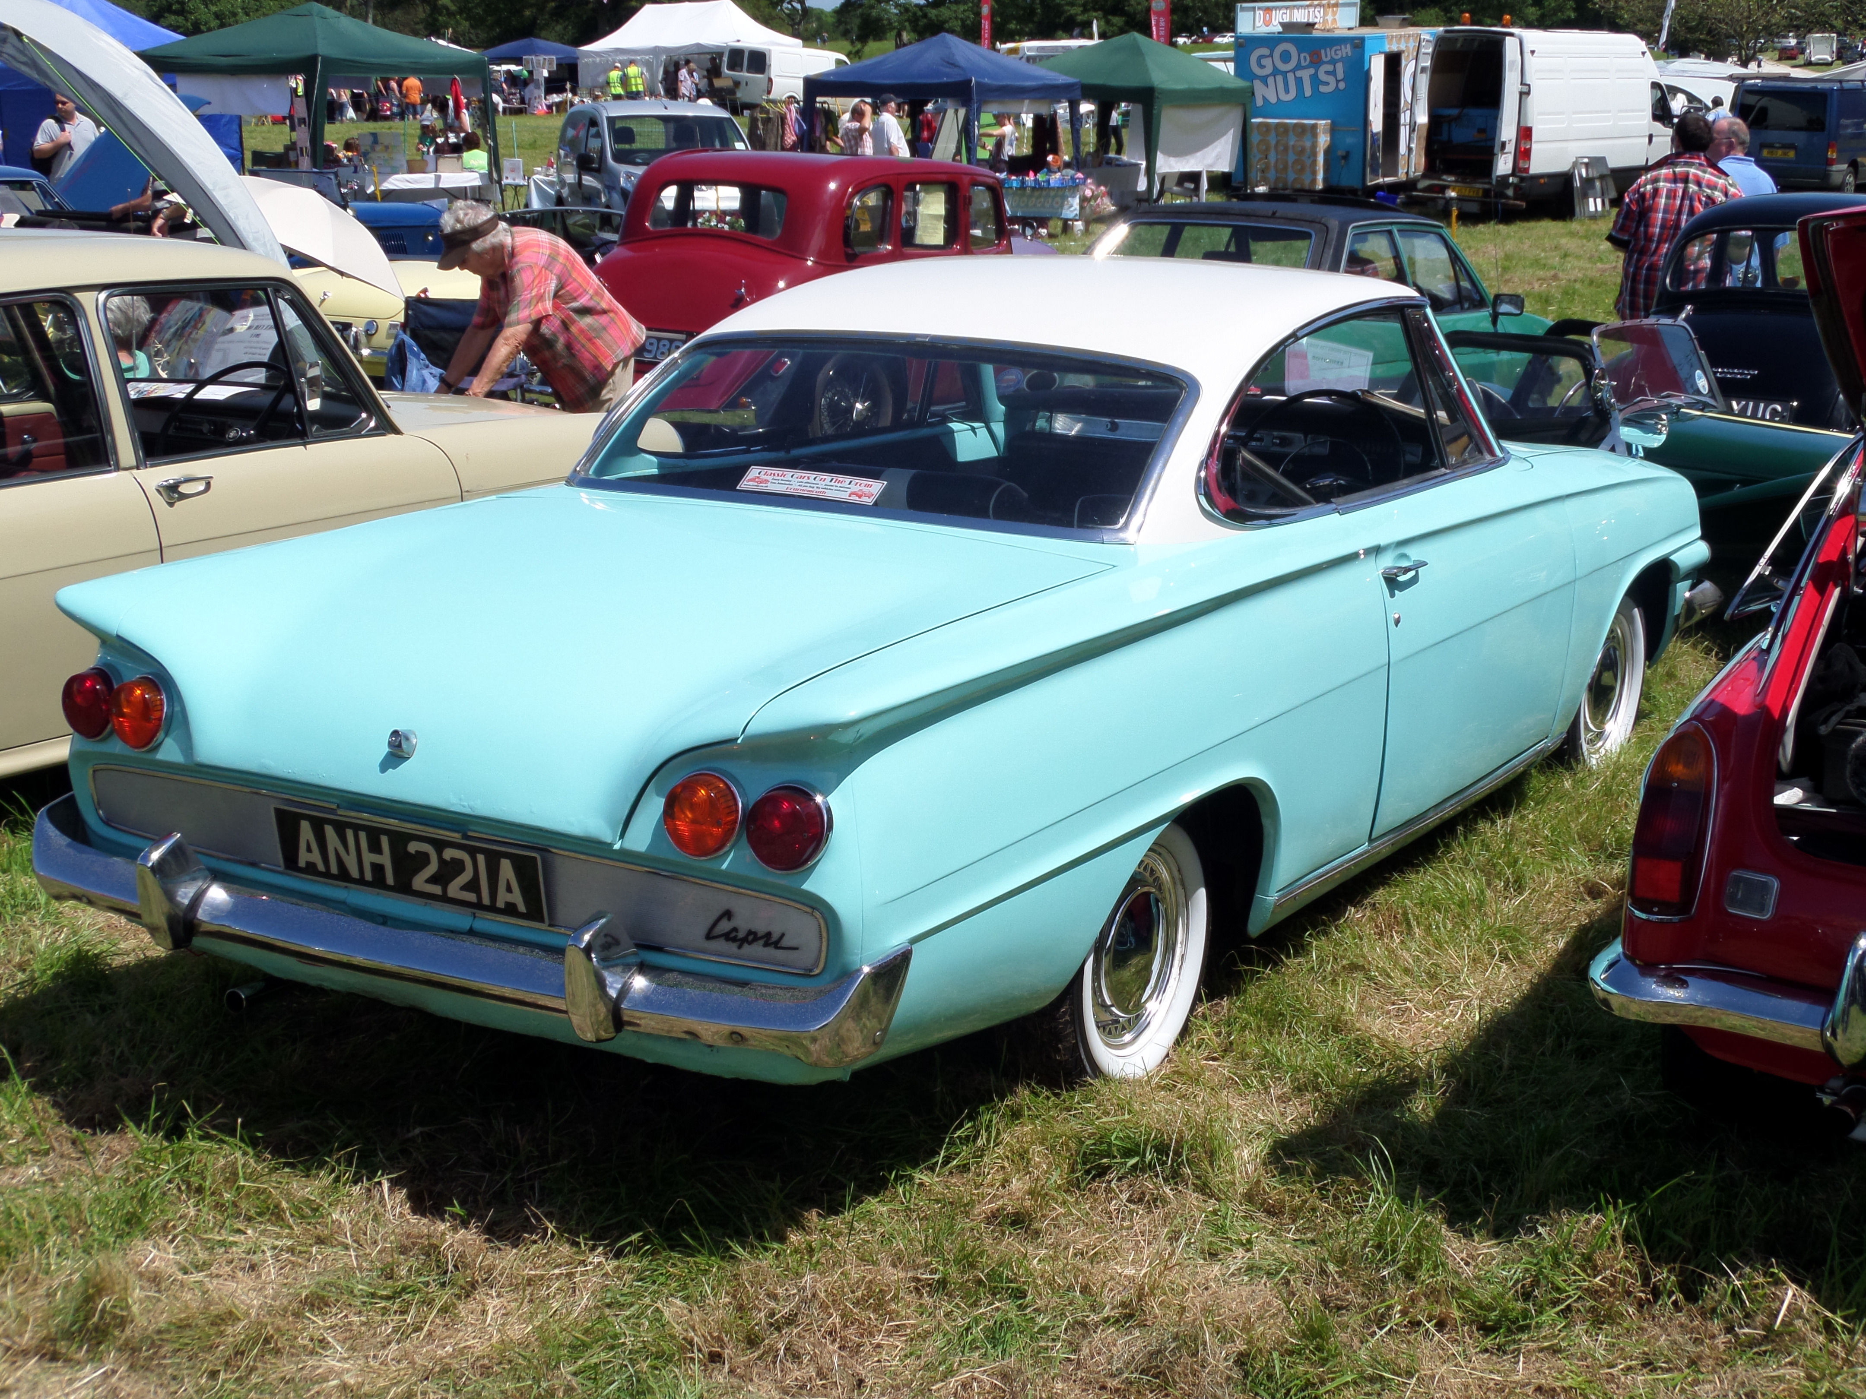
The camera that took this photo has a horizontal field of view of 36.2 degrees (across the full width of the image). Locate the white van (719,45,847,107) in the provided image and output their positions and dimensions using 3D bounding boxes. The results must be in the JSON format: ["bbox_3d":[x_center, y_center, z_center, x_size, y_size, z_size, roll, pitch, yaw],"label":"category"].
[{"bbox_3d":[-3.281,-16.678,77.000,4.600,1.970,1.870,-11,17,-43],"label":"white van"}]

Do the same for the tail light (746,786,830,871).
[{"bbox_3d":[-0.202,0.180,3.931,0.118,0.120,0.068,8,15,30],"label":"tail light"}]

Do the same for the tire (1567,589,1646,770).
[{"bbox_3d":[1.580,-0.039,6.942,0.150,0.570,0.570,8,14,30],"label":"tire"}]

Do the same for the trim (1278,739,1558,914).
[{"bbox_3d":[1.015,0.231,5.755,0.030,0.050,1.580,8,14,30],"label":"trim"}]

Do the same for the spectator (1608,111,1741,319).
[{"bbox_3d":[3.390,-1.822,13.093,0.600,1.710,0.360,3,13,14],"label":"spectator"}]

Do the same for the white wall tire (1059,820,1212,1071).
[{"bbox_3d":[0.289,0.410,4.832,0.150,0.570,0.570,8,14,30],"label":"white wall tire"}]

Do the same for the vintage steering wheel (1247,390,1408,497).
[{"bbox_3d":[0.842,-0.481,6.115,0.390,0.390,0.090,8,-16,30],"label":"vintage steering wheel"}]

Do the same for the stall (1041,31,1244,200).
[{"bbox_3d":[3.326,-9.750,47.826,2.920,2.760,2.920,10,15,38],"label":"stall"}]

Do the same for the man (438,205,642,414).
[{"bbox_3d":[-1.382,-1.056,10.063,0.700,1.370,0.520,-3,13,-15],"label":"man"}]

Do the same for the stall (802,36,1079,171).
[{"bbox_3d":[0.158,-8.564,42.436,2.950,2.610,2.950,8,15,33],"label":"stall"}]

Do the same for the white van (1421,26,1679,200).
[{"bbox_3d":[9.730,-9.049,44.500,2.020,2.700,5.800,10,16,35],"label":"white van"}]

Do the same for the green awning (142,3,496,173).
[{"bbox_3d":[-7.619,-7.250,35.426,2.950,2.710,2.950,8,14,32],"label":"green awning"}]

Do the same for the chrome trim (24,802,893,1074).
[{"bbox_3d":[-0.802,0.342,4.303,1.640,0.200,0.270,8,15,30],"label":"chrome trim"}]

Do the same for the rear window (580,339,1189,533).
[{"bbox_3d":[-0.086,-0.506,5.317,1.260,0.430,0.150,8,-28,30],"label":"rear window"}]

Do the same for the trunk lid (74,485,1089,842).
[{"bbox_3d":[-0.496,-0.092,4.718,1.380,0.290,1.220,8,15,30],"label":"trunk lid"}]

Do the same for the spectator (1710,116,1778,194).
[{"bbox_3d":[3.912,-1.947,13.800,0.290,1.720,0.480,11,17,39],"label":"spectator"}]

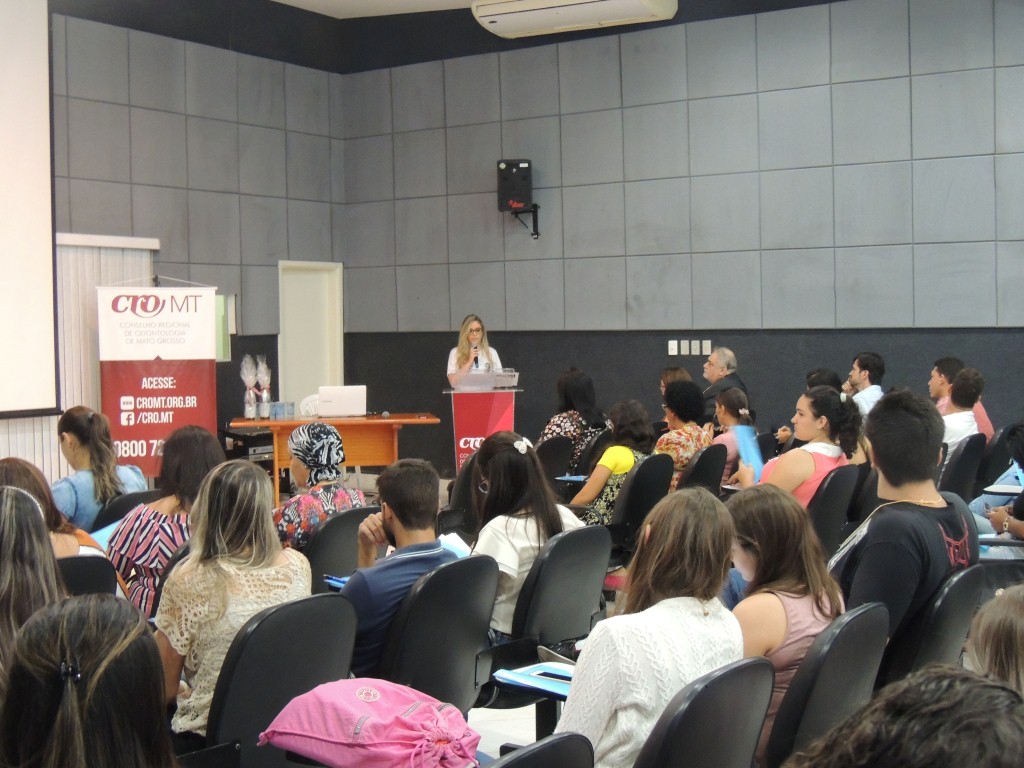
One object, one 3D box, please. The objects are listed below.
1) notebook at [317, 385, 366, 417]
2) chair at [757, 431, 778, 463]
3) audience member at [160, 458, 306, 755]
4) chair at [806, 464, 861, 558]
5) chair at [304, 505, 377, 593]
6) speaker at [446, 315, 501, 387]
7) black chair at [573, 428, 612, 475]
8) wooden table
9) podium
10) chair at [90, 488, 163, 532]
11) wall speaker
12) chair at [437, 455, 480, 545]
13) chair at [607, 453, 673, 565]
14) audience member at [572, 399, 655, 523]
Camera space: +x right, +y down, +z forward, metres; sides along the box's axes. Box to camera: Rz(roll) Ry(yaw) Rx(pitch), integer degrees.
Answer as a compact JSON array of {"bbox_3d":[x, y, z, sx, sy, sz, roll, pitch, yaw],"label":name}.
[{"bbox_3d":[-1.414,0.146,11.593,0.375,0.245,0.300,-1,3,-6],"label":"notebook"},{"bbox_3d":[1.146,0.715,7.841,0.600,0.880,0.560,1,3,34],"label":"chair"},{"bbox_3d":[-0.782,0.785,3.529,0.750,1.220,0.480,2,4,43],"label":"audience member"},{"bbox_3d":[1.201,0.795,6.145,0.600,0.890,0.560,1,3,33],"label":"chair"},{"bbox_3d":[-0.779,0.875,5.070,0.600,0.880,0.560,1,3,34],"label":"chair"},{"bbox_3d":[-0.302,0.234,11.211,0.460,1.590,0.320,-1,3,0],"label":"speaker"},{"bbox_3d":[0.289,0.713,8.176,0.600,0.880,0.560,1,3,34],"label":"black chair"},{"bbox_3d":[-1.427,0.658,11.296,1.680,0.750,0.640,-1,3,-6],"label":"wooden table"},{"bbox_3d":[-0.209,0.526,10.825,0.600,1.040,0.420,-1,3,2],"label":"podium"},{"bbox_3d":[-1.684,0.860,5.699,0.600,0.880,0.560,1,3,34],"label":"chair"},{"bbox_3d":[0.026,-1.813,12.700,0.310,0.480,0.280,-1,8,6],"label":"wall speaker"},{"bbox_3d":[-0.319,0.765,7.348,0.600,0.890,0.560,1,3,33],"label":"chair"},{"bbox_3d":[0.402,0.779,6.734,0.600,0.880,0.560,1,3,34],"label":"chair"},{"bbox_3d":[0.402,0.646,6.848,0.750,1.150,0.470,1,3,37],"label":"audience member"}]

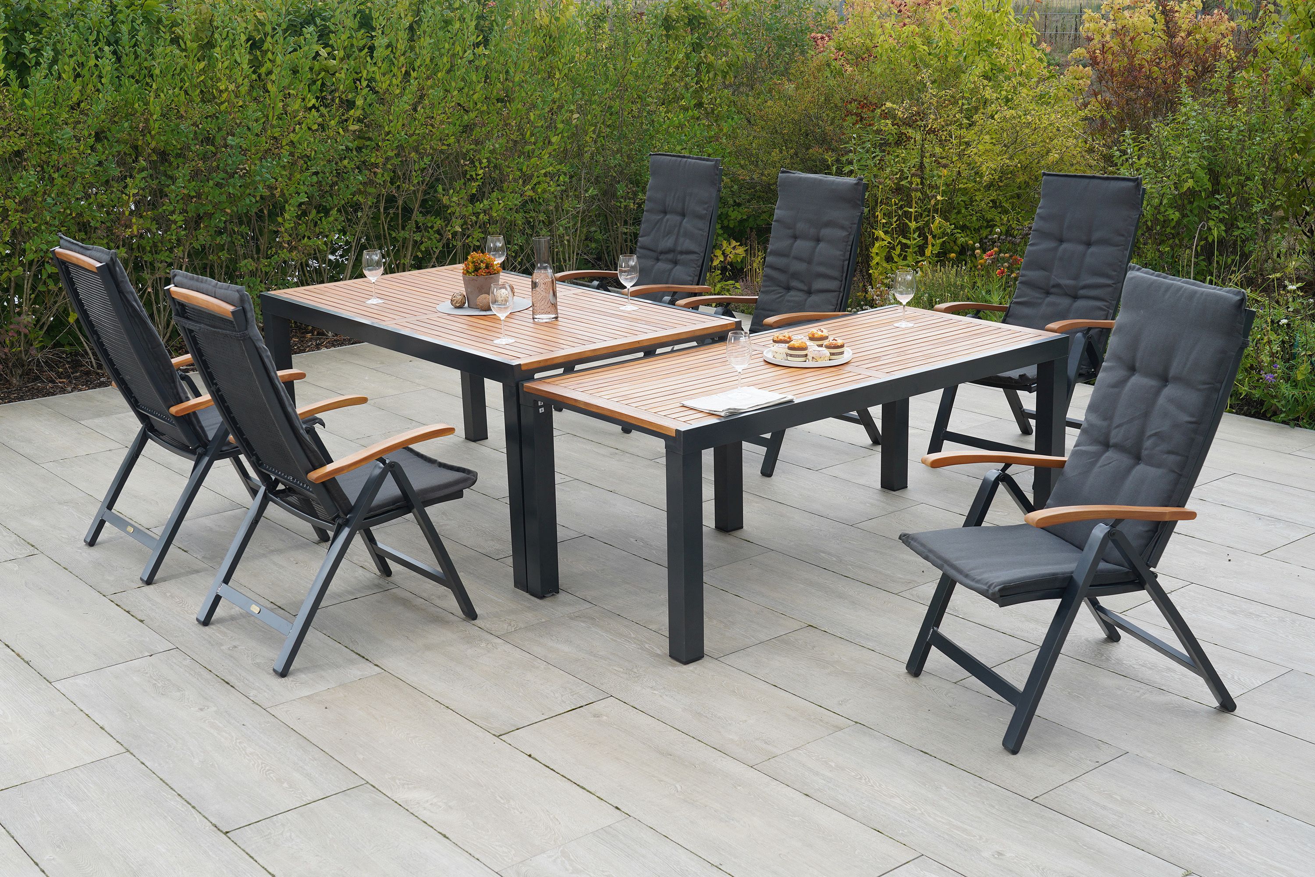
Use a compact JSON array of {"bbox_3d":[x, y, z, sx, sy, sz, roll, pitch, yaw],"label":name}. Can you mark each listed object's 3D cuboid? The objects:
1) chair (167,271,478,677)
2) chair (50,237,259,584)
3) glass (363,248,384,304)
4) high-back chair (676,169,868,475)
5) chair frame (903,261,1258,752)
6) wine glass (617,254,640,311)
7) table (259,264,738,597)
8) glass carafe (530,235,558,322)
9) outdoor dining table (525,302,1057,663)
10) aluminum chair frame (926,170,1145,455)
[{"bbox_3d":[-1.026,0.033,4.561,0.747,1.145,0.583,-13,19,-37],"label":"chair"},{"bbox_3d":[-1.623,-0.155,5.138,0.730,1.100,0.565,-14,20,-39],"label":"chair"},{"bbox_3d":[-1.132,-0.644,5.823,0.081,0.201,0.081,-1,15,0],"label":"glass"},{"bbox_3d":[0.478,-0.506,6.188,0.700,1.145,0.565,-14,20,-39],"label":"high-back chair"},{"bbox_3d":[1.120,0.161,3.947,0.747,1.150,0.583,-6,16,-18],"label":"chair frame"},{"bbox_3d":[-0.107,-0.573,5.359,0.080,0.195,0.080,-1,15,0],"label":"wine glass"},{"bbox_3d":[-0.647,-0.129,5.792,1.000,0.785,1.790,-14,20,-38],"label":"table"},{"bbox_3d":[-0.402,-0.567,5.179,0.094,0.289,0.094,-1,15,0],"label":"glass carafe"},{"bbox_3d":[0.525,0.079,5.093,1.839,0.726,0.808,-13,20,-38],"label":"outdoor dining table"},{"bbox_3d":[1.599,-0.476,6.223,0.747,1.166,0.583,-13,19,-38],"label":"aluminum chair frame"}]

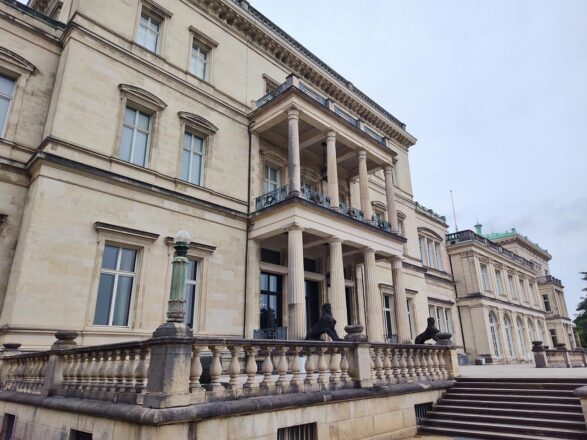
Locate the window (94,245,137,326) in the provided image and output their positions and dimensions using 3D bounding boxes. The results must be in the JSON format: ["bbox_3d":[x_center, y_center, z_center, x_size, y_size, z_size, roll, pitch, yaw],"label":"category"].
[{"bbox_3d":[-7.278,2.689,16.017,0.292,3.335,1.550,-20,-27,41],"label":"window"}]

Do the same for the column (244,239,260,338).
[{"bbox_3d":[-2.162,3.703,20.693,0.682,5.626,0.682,-20,-27,41],"label":"column"}]

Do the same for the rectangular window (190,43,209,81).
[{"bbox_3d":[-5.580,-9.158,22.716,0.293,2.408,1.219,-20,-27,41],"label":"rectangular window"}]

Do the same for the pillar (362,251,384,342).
[{"bbox_3d":[5.440,5.196,26.668,0.984,6.659,0.984,-20,-27,41],"label":"pillar"}]

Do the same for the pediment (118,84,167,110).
[{"bbox_3d":[-8.231,-6.780,21.455,0.420,0.984,2.750,-20,-27,41],"label":"pediment"}]

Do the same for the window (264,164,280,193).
[{"bbox_3d":[-1.527,-2.592,30.306,0.230,3.650,1.750,-20,-27,41],"label":"window"}]

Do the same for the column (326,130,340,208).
[{"bbox_3d":[2.908,-3.548,28.840,0.820,6.750,0.820,-1,-20,0],"label":"column"}]

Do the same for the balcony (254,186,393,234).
[{"bbox_3d":[3.032,0.056,28.416,3.571,1.110,12.062,-20,-27,41],"label":"balcony"}]

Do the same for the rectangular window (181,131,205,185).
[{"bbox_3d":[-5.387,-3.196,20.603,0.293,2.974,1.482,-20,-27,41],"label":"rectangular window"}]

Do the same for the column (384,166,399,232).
[{"bbox_3d":[7.016,-1.518,27.984,0.604,5.090,0.604,-20,-27,41],"label":"column"}]

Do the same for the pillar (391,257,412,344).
[{"bbox_3d":[8.684,6.483,31.479,1.040,6.950,1.040,-20,-27,41],"label":"pillar"}]

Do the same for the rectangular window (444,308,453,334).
[{"bbox_3d":[19.861,13.116,49.119,0.250,3.850,1.650,-20,-27,41],"label":"rectangular window"}]

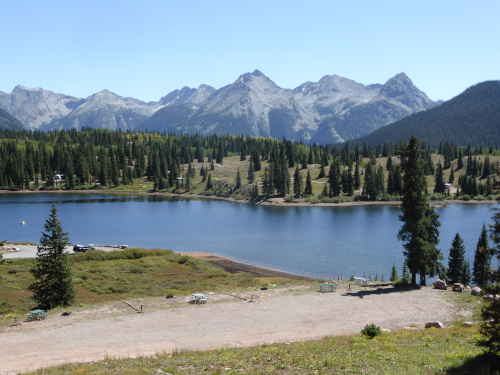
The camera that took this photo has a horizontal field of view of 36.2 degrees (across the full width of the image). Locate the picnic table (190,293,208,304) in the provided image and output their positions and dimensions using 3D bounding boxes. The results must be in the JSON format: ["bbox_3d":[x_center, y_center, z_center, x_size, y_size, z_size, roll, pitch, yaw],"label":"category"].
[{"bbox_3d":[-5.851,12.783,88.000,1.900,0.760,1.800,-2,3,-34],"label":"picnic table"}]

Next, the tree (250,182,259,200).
[{"bbox_3d":[2.112,1.594,305.000,2.600,7.000,2.600,0,3,0],"label":"tree"}]

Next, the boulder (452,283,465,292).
[{"bbox_3d":[25.288,12.147,92.800,1.450,1.000,1.250,0,3,0],"label":"boulder"}]

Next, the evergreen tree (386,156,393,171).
[{"bbox_3d":[82.005,-14.108,450.000,3.400,8.300,3.400,0,2,0],"label":"evergreen tree"}]

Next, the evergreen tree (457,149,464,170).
[{"bbox_3d":[118.524,-16.290,430.000,2.900,11.000,2.900,0,3,0],"label":"evergreen tree"}]

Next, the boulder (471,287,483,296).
[{"bbox_3d":[28.159,12.931,95.000,1.450,0.950,1.200,0,2,0],"label":"boulder"}]

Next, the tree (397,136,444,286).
[{"bbox_3d":[22.142,3.135,100.000,6.100,19.400,5.600,0,2,0],"label":"tree"}]

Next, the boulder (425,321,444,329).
[{"bbox_3d":[17.903,13.273,74.000,1.850,0.800,1.400,0,3,0],"label":"boulder"}]

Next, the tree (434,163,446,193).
[{"bbox_3d":[92.077,-4.688,370.000,5.200,14.500,5.000,0,2,0],"label":"tree"}]

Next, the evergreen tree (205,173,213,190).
[{"bbox_3d":[-22.013,-2.960,412.000,3.500,9.300,3.500,0,2,0],"label":"evergreen tree"}]

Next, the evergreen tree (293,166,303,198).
[{"bbox_3d":[21.221,-2.234,342.000,4.000,14.400,4.000,0,2,0],"label":"evergreen tree"}]

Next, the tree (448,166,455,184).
[{"bbox_3d":[106.713,-6.349,405.000,2.900,9.300,2.900,0,2,0],"label":"tree"}]

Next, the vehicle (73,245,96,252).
[{"bbox_3d":[-33.902,12.593,157.000,4.600,1.650,1.850,-1,3,-12],"label":"vehicle"}]

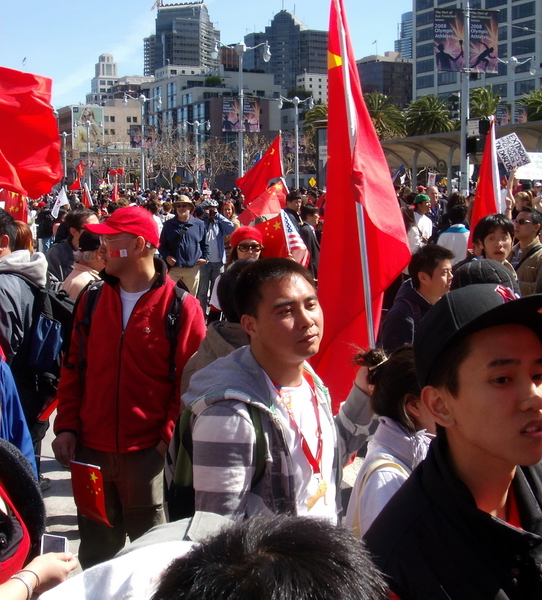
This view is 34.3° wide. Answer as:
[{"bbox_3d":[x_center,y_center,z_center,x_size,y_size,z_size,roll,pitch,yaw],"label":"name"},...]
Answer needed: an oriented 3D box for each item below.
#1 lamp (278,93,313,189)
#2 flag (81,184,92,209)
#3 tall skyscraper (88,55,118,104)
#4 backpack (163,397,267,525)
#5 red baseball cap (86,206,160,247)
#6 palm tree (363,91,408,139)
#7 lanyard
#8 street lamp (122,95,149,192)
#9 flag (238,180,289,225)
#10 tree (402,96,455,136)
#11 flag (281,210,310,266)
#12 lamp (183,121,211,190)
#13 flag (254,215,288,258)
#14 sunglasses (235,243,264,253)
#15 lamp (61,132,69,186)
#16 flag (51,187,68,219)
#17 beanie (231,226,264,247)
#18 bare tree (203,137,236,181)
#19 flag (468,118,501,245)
[{"bbox_3d":[2.198,-12.429,74.609,3.150,9.850,0.450,-3,8,-19],"label":"lamp"},{"bbox_3d":[-4.190,-2.357,20.000,0.240,0.550,0.160,-2,8,-17],"label":"flag"},{"bbox_3d":[-103.649,-113.036,558.752,24.000,84.000,24.000,-4,8,-28],"label":"tall skyscraper"},{"bbox_3d":[-0.139,0.437,2.200,0.210,0.400,0.290,5,9,37],"label":"backpack"},{"bbox_3d":[-0.528,-0.259,3.120,0.270,0.140,0.180,7,4,-22],"label":"red baseball cap"},{"bbox_3d":[10.577,-14.871,86.320,5.200,11.000,5.200,0,7,0],"label":"palm tree"},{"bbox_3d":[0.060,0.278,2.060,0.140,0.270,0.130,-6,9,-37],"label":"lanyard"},{"bbox_3d":[-11.116,-13.004,76.599,3.200,9.800,0.600,-1,8,-10],"label":"street lamp"},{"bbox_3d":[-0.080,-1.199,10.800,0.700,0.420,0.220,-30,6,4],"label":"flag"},{"bbox_3d":[16.135,-15.363,90.106,5.000,11.000,5.000,0,7,0],"label":"tree"},{"bbox_3d":[0.162,-0.406,5.800,0.180,0.360,0.120,-2,8,-17],"label":"flag"},{"bbox_3d":[-8.222,-15.494,98.829,3.200,9.137,0.600,-3,8,-20],"label":"lamp"},{"bbox_3d":[-0.024,-0.427,6.000,0.330,0.280,0.140,-13,7,-8],"label":"flag"},{"bbox_3d":[-0.129,-0.314,5.250,0.145,0.052,0.140,0,7,0],"label":"sunglasses"},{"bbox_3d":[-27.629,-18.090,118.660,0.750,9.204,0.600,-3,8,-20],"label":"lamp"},{"bbox_3d":[-3.612,-1.665,15.000,0.300,0.570,0.150,-1,7,0],"label":"flag"},{"bbox_3d":[-0.142,-0.374,5.300,0.200,0.150,0.220,0,7,0],"label":"beanie"},{"bbox_3d":[-5.197,-13.090,89.057,3.600,6.874,3.400,0,7,0],"label":"bare tree"},{"bbox_3d":[1.452,-0.782,6.000,0.250,0.930,0.180,0,7,6],"label":"flag"}]

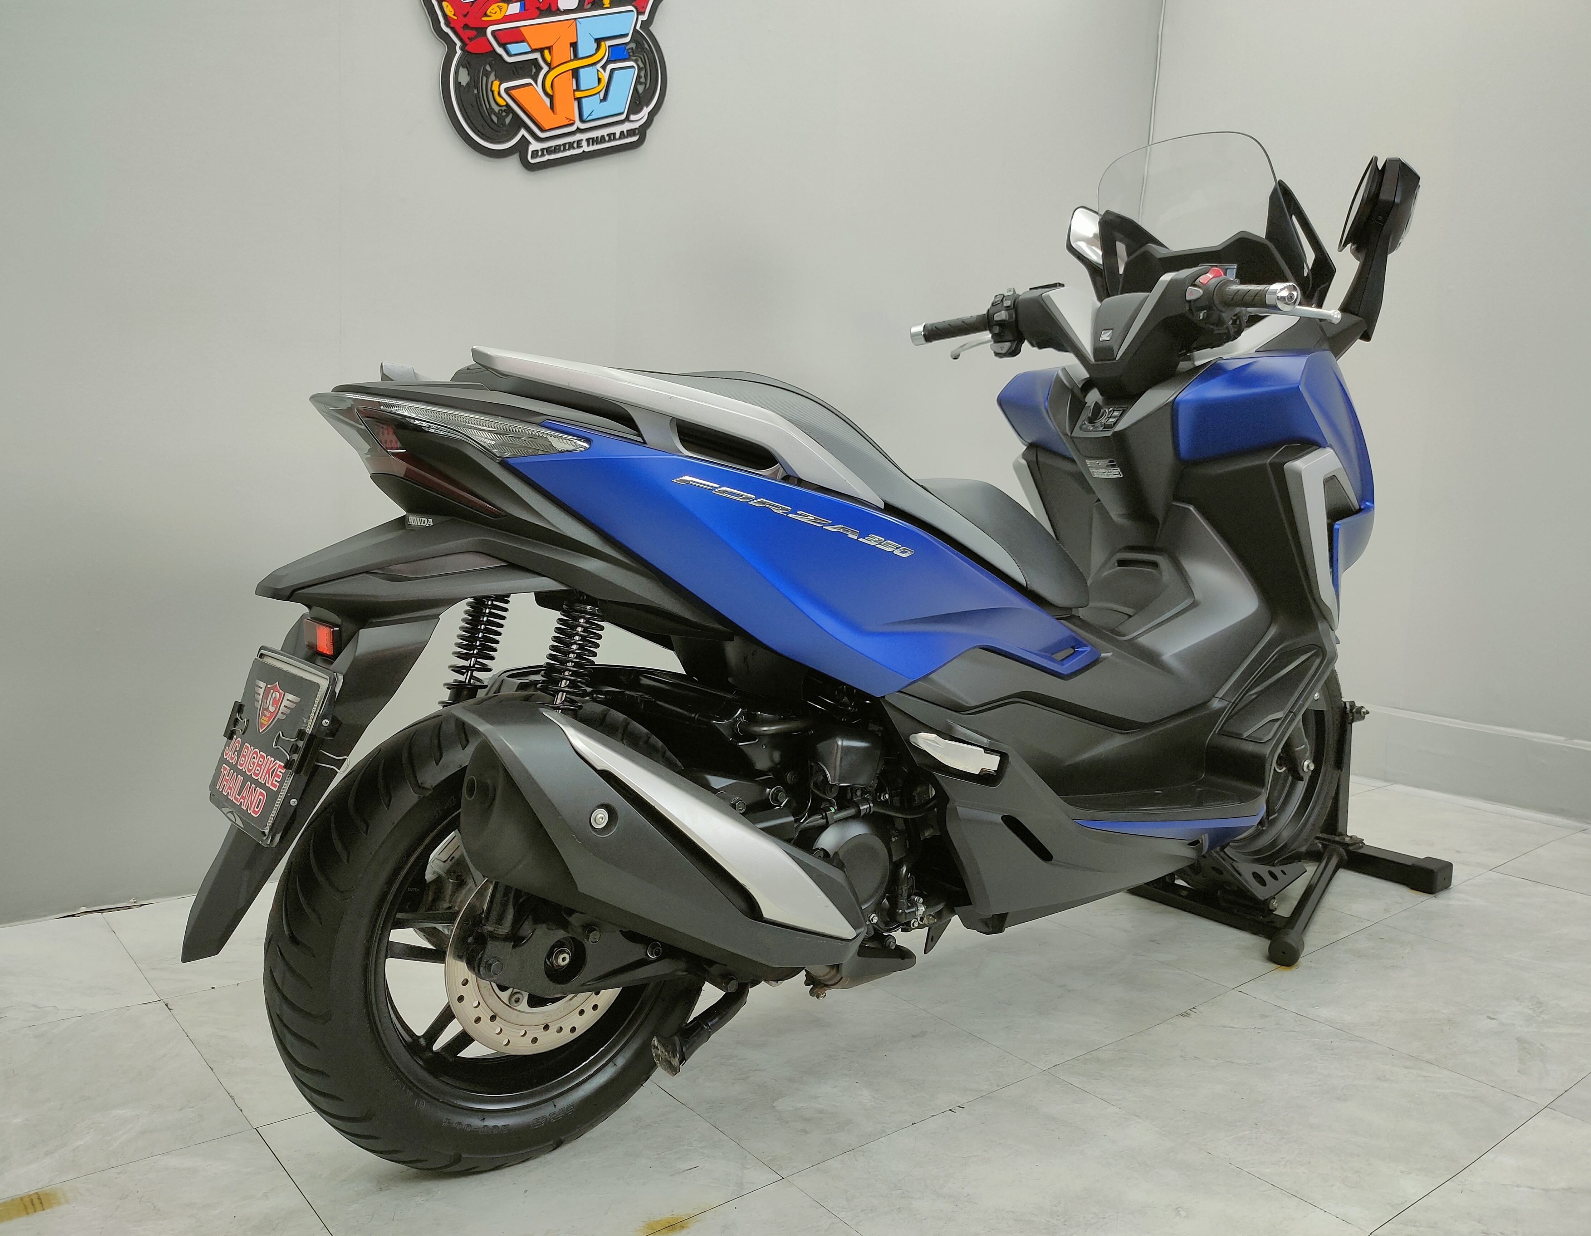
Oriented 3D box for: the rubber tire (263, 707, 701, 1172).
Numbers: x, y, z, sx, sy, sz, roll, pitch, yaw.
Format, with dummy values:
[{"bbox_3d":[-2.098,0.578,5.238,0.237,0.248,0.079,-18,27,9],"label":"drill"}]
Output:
[{"bbox_3d":[-0.328,0.360,1.768,0.552,0.552,0.145,-5,8,-40],"label":"rubber tire"}]

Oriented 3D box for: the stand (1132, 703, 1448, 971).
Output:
[{"bbox_3d":[0.926,0.354,2.898,0.660,0.360,0.450,-5,8,-40],"label":"stand"}]

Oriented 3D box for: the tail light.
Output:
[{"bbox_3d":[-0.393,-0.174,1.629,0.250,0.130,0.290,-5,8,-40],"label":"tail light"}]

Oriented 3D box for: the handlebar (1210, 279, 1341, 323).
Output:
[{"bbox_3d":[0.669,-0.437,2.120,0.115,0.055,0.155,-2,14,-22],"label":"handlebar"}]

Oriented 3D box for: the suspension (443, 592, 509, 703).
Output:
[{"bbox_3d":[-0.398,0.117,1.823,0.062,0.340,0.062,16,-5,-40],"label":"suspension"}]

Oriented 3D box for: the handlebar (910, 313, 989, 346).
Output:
[{"bbox_3d":[0.265,-0.492,2.593,0.145,0.038,0.040,-4,3,33],"label":"handlebar"}]

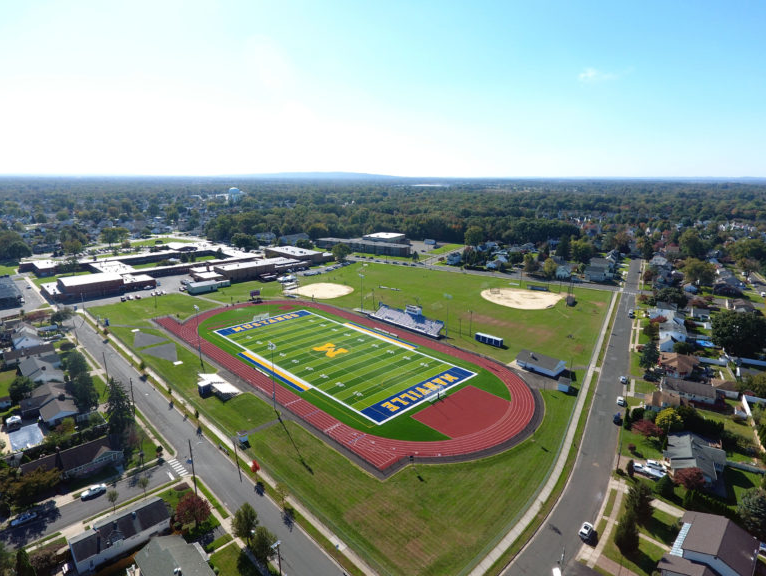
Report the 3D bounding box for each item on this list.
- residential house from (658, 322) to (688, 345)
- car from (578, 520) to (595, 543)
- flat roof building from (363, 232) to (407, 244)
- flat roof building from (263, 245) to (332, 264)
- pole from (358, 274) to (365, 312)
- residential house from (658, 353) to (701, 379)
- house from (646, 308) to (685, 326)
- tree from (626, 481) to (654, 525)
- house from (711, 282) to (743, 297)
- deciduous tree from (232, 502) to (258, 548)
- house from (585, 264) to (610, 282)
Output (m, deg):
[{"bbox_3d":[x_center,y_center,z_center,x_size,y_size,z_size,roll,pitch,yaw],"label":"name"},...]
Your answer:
[{"bbox_3d":[131.840,20.360,202.270,10.200,6.700,15.000,7,15,25],"label":"residential house"},{"bbox_3d":[41.410,49.570,90.390,1.900,1.700,4.600,11,18,38],"label":"car"},{"bbox_3d":[1.750,-47.120,454.080,29.000,13.000,34.500,8,16,29],"label":"flat roof building"},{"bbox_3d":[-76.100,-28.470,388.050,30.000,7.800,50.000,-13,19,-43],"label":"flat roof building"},{"bbox_3d":[-11.110,2.770,237.130,1.000,21.000,3.600,-13,19,-42],"label":"pole"},{"bbox_3d":[112.980,28.480,168.640,12.600,5.500,14.500,9,16,31],"label":"residential house"},{"bbox_3d":[145.460,13.280,227.190,16.500,7.000,15.000,9,16,31],"label":"house"},{"bbox_3d":[54.830,45.640,94.720,5.300,8.200,5.300,1,14,0],"label":"tree"},{"bbox_3d":[219.002,0.130,281.761,14.300,5.800,11.500,9,16,30],"label":"house"},{"bbox_3d":[-26.640,45.910,85.890,5.500,10.300,5.500,0,14,0],"label":"deciduous tree"},{"bbox_3d":[155.210,-10.560,322.960,16.500,8.800,10.000,7,15,25],"label":"house"}]

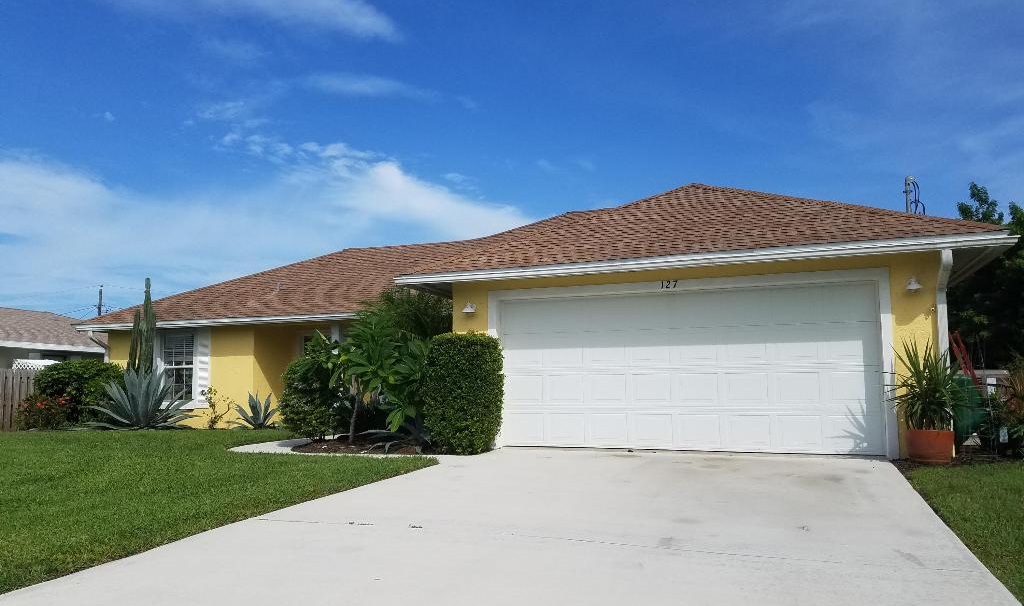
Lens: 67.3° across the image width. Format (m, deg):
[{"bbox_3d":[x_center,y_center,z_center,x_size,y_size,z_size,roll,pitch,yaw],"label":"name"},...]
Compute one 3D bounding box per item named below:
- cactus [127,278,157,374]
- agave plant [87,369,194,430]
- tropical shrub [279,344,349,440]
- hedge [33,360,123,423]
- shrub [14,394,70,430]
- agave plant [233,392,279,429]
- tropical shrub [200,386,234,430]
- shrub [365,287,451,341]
[{"bbox_3d":[-8.810,1.095,18.240,0.720,3.439,0.650,-3,-6,23],"label":"cactus"},{"bbox_3d":[-8.383,2.186,17.356,2.400,1.366,2.300,-3,-6,23],"label":"agave plant"},{"bbox_3d":[-3.391,1.529,13.339,1.350,1.655,1.300,-3,-6,23],"label":"tropical shrub"},{"bbox_3d":[-10.661,2.258,18.914,2.200,1.734,1.900,-3,-6,23],"label":"hedge"},{"bbox_3d":[-11.080,2.577,18.189,1.300,0.867,1.100,-3,-6,23],"label":"shrub"},{"bbox_3d":[-5.734,2.402,17.194,1.150,0.886,1.100,-3,-6,23],"label":"agave plant"},{"bbox_3d":[-6.905,2.435,17.850,0.780,1.035,0.650,-3,-6,23],"label":"tropical shrub"},{"bbox_3d":[-1.760,0.928,13.741,1.800,2.500,1.800,-3,-6,23],"label":"shrub"}]

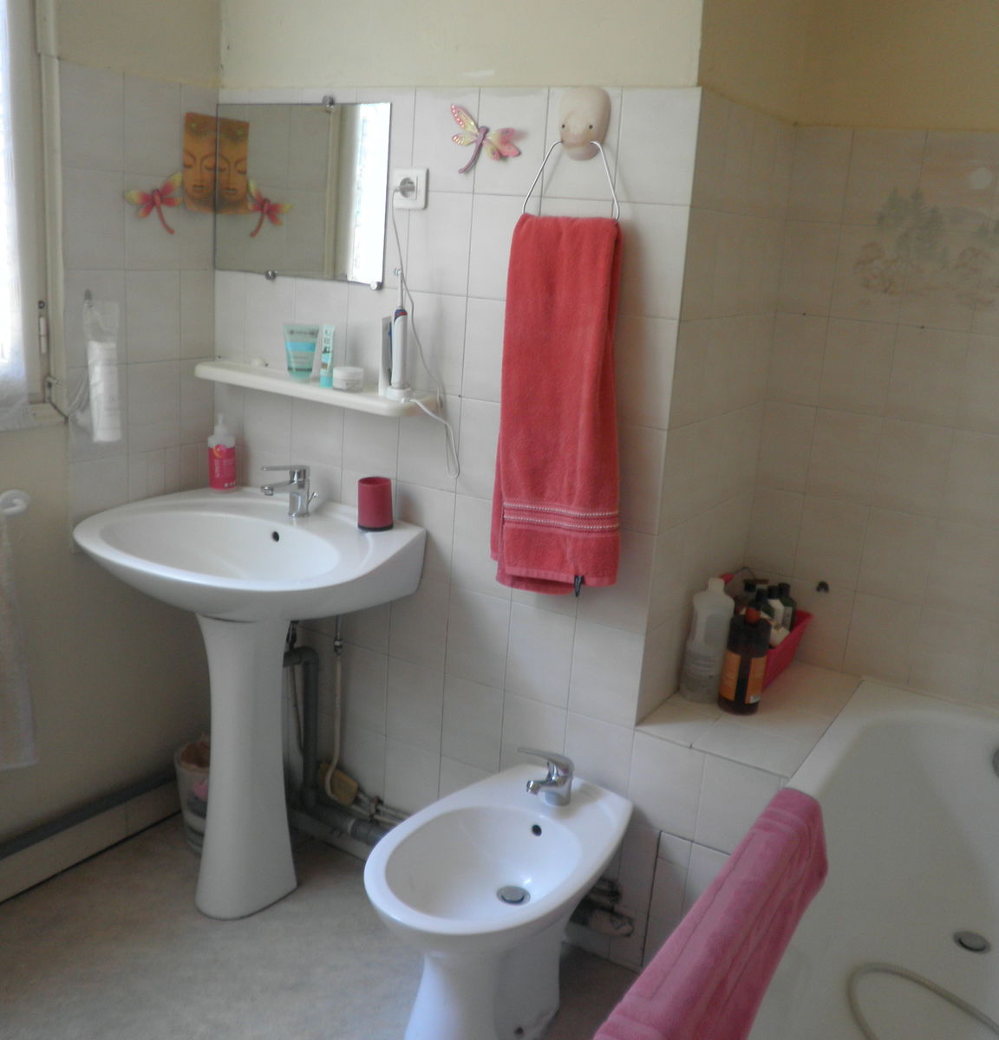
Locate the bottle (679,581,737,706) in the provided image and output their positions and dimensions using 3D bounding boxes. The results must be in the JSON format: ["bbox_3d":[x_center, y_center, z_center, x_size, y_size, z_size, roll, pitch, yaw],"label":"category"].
[{"bbox_3d":[0.450,0.254,2.246,0.095,0.260,0.081,7,15,12],"label":"bottle"}]

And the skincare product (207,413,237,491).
[{"bbox_3d":[-0.646,-0.160,2.427,0.066,0.182,0.066,0,15,-15],"label":"skincare product"}]

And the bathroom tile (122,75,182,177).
[{"bbox_3d":[-0.738,-0.835,2.205,0.010,0.191,0.148,12,17,28],"label":"bathroom tile"}]

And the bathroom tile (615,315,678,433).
[{"bbox_3d":[0.253,-0.275,1.914,0.149,0.201,0.010,13,18,28],"label":"bathroom tile"}]

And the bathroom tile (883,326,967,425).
[{"bbox_3d":[0.930,-0.312,2.264,0.148,0.201,0.010,12,17,28],"label":"bathroom tile"}]

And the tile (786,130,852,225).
[{"bbox_3d":[0.687,-0.737,2.224,0.122,0.200,0.010,13,18,31],"label":"tile"}]

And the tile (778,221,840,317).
[{"bbox_3d":[0.679,-0.550,2.289,0.118,0.200,0.010,12,17,29],"label":"tile"}]

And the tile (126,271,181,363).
[{"bbox_3d":[-0.747,-0.439,2.247,0.010,0.200,0.151,12,17,29],"label":"tile"}]

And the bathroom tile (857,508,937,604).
[{"bbox_3d":[0.902,0.079,2.367,0.148,0.201,0.010,12,17,28],"label":"bathroom tile"}]

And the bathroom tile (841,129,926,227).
[{"bbox_3d":[0.797,-0.709,2.156,0.150,0.200,0.010,13,18,31],"label":"bathroom tile"}]

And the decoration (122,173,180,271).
[{"bbox_3d":[-0.720,-0.621,2.190,0.020,0.190,0.151,12,17,29],"label":"decoration"}]

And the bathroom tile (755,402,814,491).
[{"bbox_3d":[0.652,-0.168,2.377,0.122,0.200,0.010,13,18,31],"label":"bathroom tile"}]

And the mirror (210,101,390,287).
[{"bbox_3d":[-0.437,-0.704,2.227,0.490,0.365,0.010,12,17,29],"label":"mirror"}]

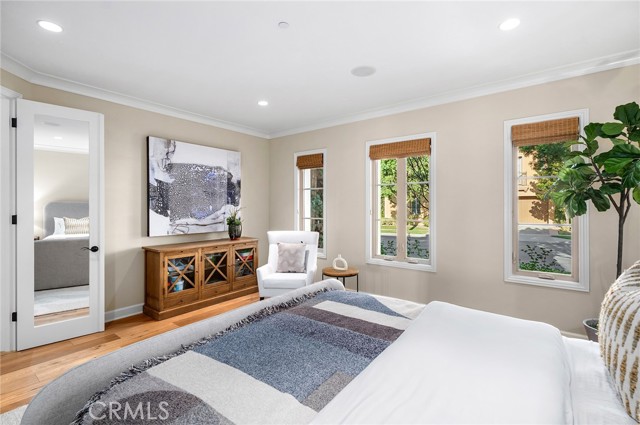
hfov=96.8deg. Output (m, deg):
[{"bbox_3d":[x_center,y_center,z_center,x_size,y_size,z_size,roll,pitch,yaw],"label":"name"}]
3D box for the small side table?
[{"bbox_3d":[0.283,1.065,3.885,0.502,0.541,0.502,0,1,0],"label":"small side table"}]

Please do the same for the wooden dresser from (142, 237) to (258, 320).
[{"bbox_3d":[-1.649,0.898,4.219,0.403,0.846,1.550,1,1,38],"label":"wooden dresser"}]

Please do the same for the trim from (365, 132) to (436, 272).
[{"bbox_3d":[1.076,-0.133,3.876,0.995,1.762,0.070,1,1,38],"label":"trim"}]

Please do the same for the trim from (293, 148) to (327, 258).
[{"bbox_3d":[-0.169,-0.145,4.832,0.702,1.778,0.070,1,1,38],"label":"trim"}]

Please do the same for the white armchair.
[{"bbox_3d":[-0.491,0.820,4.520,0.826,1.005,0.746,0,1,10],"label":"white armchair"}]

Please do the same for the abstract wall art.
[{"bbox_3d":[-1.807,-0.344,4.302,0.050,1.320,1.445,1,1,38],"label":"abstract wall art"}]

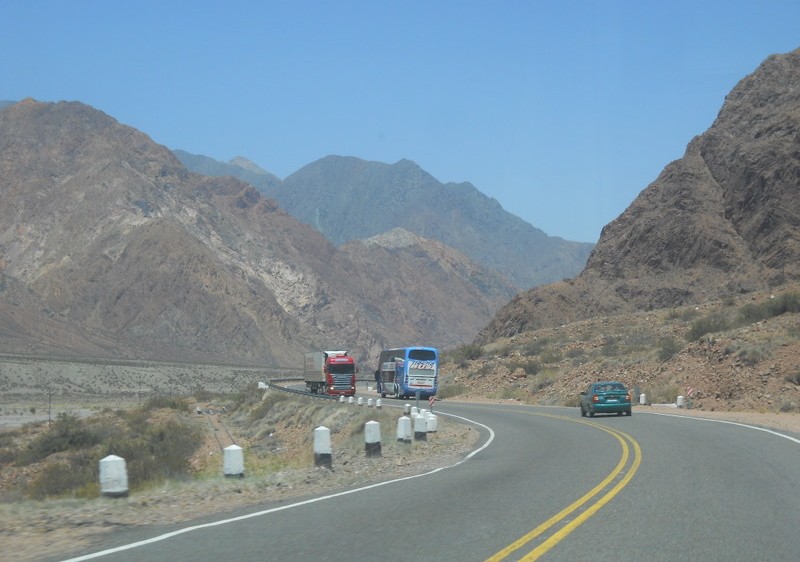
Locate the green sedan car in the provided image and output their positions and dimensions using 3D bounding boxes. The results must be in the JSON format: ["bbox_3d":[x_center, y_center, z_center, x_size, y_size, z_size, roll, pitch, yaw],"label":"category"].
[{"bbox_3d":[8.277,4.757,65.986,1.680,1.400,4.240,-2,-3,-2],"label":"green sedan car"}]

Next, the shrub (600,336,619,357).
[{"bbox_3d":[13.150,4.111,103.000,1.096,1.340,1.206,0,-3,0],"label":"shrub"}]

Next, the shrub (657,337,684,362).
[{"bbox_3d":[15.001,3.799,91.000,1.506,1.291,1.431,0,-3,0],"label":"shrub"}]

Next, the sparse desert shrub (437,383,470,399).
[{"bbox_3d":[4.141,8.552,127.000,2.553,1.201,2.425,0,-3,0],"label":"sparse desert shrub"}]

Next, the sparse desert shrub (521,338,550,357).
[{"bbox_3d":[9.661,4.742,117.000,2.075,1.383,1.971,0,-3,0],"label":"sparse desert shrub"}]

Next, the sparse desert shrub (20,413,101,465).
[{"bbox_3d":[-13.655,6.375,66.000,3.121,2.029,2.965,0,-3,0],"label":"sparse desert shrub"}]

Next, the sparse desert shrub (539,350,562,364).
[{"bbox_3d":[9.997,5.015,109.000,1.546,0.902,1.469,0,-3,0],"label":"sparse desert shrub"}]

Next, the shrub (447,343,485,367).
[{"bbox_3d":[5.429,6.175,136.000,3.055,1.929,2.902,0,-3,0],"label":"shrub"}]

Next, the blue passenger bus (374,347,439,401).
[{"bbox_3d":[0.514,7.519,132.975,2.580,4.050,13.500,1,-4,-10],"label":"blue passenger bus"}]

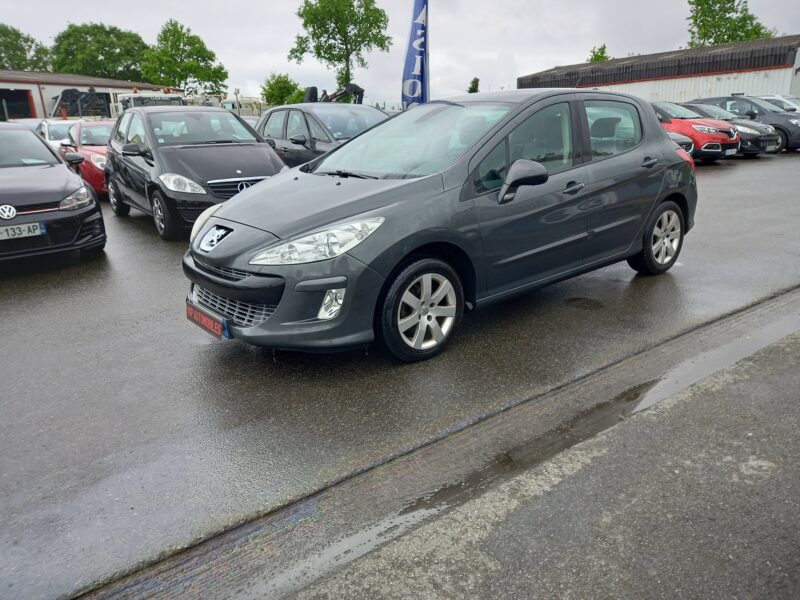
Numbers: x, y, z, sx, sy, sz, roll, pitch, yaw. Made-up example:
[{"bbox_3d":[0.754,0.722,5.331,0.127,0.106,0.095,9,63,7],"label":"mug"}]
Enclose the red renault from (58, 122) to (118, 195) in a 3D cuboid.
[{"bbox_3d":[-6.232,-3.095,12.531,1.730,1.490,3.960,-15,21,-35],"label":"red renault"}]

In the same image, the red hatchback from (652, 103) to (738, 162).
[{"bbox_3d":[6.343,-4.218,14.497,1.790,1.560,4.120,-12,20,-28],"label":"red hatchback"}]

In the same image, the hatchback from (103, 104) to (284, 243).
[{"bbox_3d":[-2.949,-1.887,8.119,1.800,1.590,3.850,-14,21,-34],"label":"hatchback"}]

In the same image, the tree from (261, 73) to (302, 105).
[{"bbox_3d":[-8.286,-13.632,41.019,2.946,4.698,2.799,-5,18,-10],"label":"tree"}]

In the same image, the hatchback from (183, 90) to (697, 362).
[{"bbox_3d":[0.577,-0.795,4.364,4.280,1.500,1.850,-16,22,-37],"label":"hatchback"}]

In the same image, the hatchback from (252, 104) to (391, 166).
[{"bbox_3d":[-1.210,-2.816,10.790,1.830,1.640,4.400,-16,22,-37],"label":"hatchback"}]

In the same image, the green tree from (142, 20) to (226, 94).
[{"bbox_3d":[-17.506,-17.977,47.939,6.715,9.504,6.379,-8,18,-17],"label":"green tree"}]

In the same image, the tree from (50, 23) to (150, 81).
[{"bbox_3d":[-25.918,-18.889,50.847,7.941,10.106,7.544,-10,19,-24],"label":"tree"}]

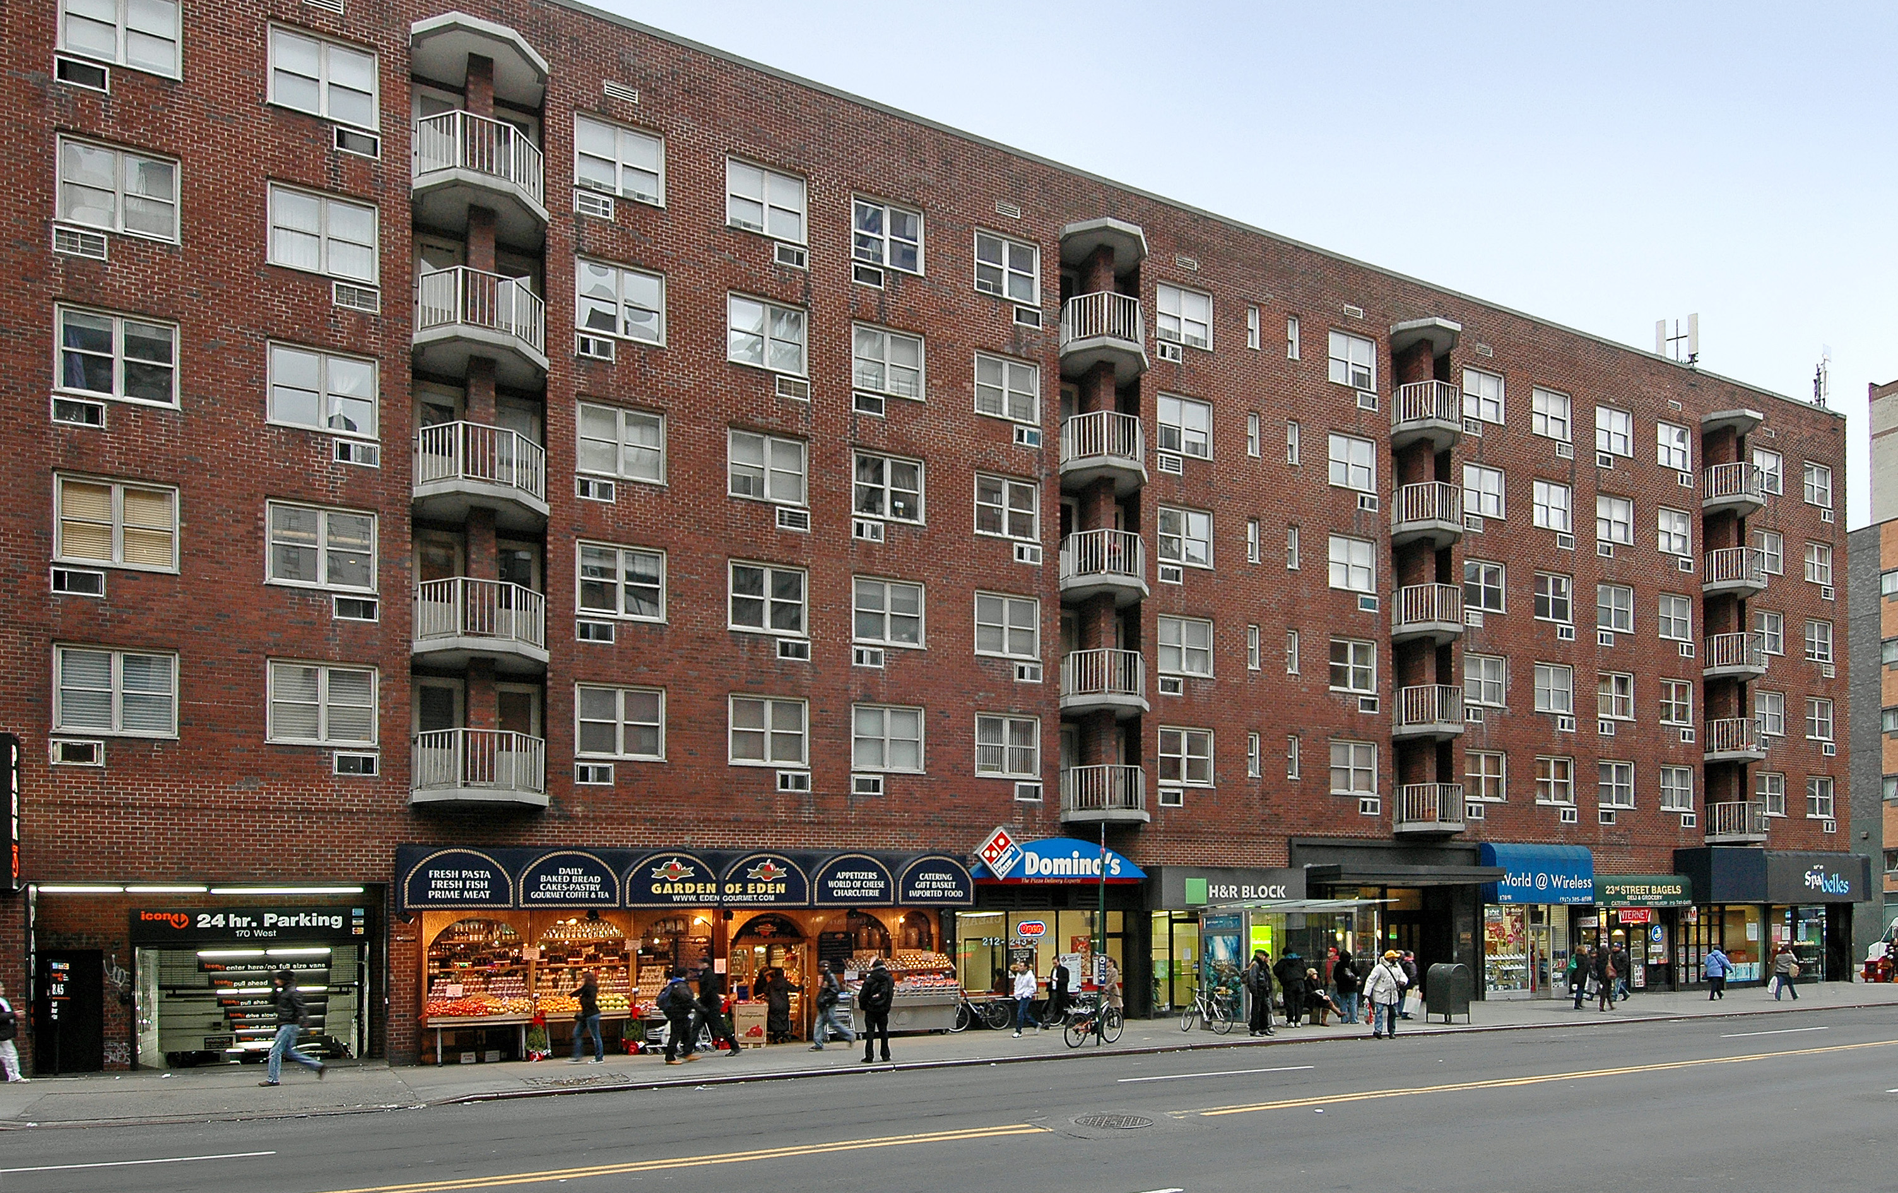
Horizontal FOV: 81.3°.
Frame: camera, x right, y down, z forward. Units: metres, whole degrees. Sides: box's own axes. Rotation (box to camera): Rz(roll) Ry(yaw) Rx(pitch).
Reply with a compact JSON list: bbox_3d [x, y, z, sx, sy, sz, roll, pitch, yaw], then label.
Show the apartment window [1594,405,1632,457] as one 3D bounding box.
[{"bbox_3d":[20.055,-4.985,33.416,1.660,1.310,0.150,2,-6,-25],"label":"apartment window"}]

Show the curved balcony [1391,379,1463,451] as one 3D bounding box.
[{"bbox_3d":[13.383,-4.963,30.575,2.300,1.280,1.300,3,-8,-26],"label":"curved balcony"}]

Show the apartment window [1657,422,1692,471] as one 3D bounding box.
[{"bbox_3d":[23.040,-4.738,35.165,1.706,1.377,0.150,2,-6,-25],"label":"apartment window"}]

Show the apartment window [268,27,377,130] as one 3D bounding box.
[{"bbox_3d":[-10.747,-8.903,19.038,1.651,1.363,0.150,3,-7,-25],"label":"apartment window"}]

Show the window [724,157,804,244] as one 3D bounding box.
[{"bbox_3d":[-3.799,-8.218,22.961,1.662,1.420,0.150,1,-3,-25],"label":"window"}]

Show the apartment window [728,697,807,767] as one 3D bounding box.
[{"bbox_3d":[-3.742,2.804,22.988,1.666,1.420,0.150,1,-3,-25],"label":"apartment window"}]

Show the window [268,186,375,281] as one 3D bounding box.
[{"bbox_3d":[-11.045,-6.390,19.456,1.660,1.410,0.150,4,-6,-25],"label":"window"}]

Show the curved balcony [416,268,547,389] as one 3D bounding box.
[{"bbox_3d":[-8.602,-4.955,20.383,2.300,1.220,1.650,4,-6,-25],"label":"curved balcony"}]

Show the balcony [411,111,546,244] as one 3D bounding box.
[{"bbox_3d":[-8.540,-7.728,20.234,2.300,1.300,1.300,3,-8,-26],"label":"balcony"}]

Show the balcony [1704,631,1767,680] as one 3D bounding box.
[{"bbox_3d":[26.038,2.064,36.545,2.300,1.280,1.300,3,-8,-26],"label":"balcony"}]

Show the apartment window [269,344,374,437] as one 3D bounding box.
[{"bbox_3d":[-10.769,-3.527,19.075,1.653,1.417,0.150,2,-6,-25],"label":"apartment window"}]

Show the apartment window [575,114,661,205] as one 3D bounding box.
[{"bbox_3d":[-6.294,-8.324,21.205,1.667,1.370,0.150,2,-6,-25],"label":"apartment window"}]

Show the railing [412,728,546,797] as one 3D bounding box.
[{"bbox_3d":[-8.579,3.029,20.263,2.193,1.132,0.720,1,-3,-25],"label":"railing"}]

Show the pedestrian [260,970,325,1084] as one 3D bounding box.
[{"bbox_3d":[-10.225,6.709,17.200,0.880,1.821,0.550,3,-8,-25],"label":"pedestrian"}]

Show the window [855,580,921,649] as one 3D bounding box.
[{"bbox_3d":[-1.291,0.351,23.789,1.660,1.410,0.150,4,-6,-25],"label":"window"}]

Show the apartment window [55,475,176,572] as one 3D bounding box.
[{"bbox_3d":[-13.379,-1.164,17.833,1.645,1.426,0.150,2,-6,-25],"label":"apartment window"}]

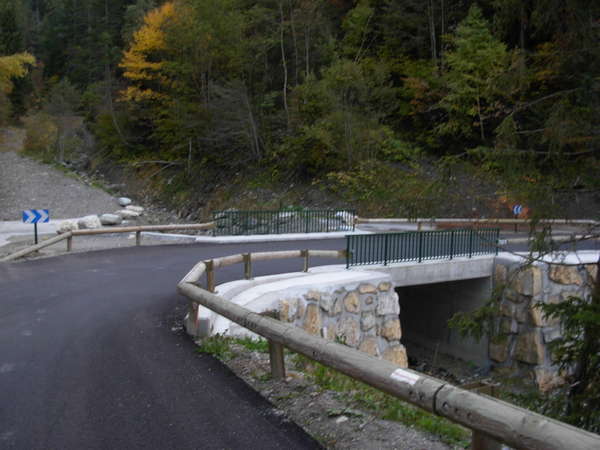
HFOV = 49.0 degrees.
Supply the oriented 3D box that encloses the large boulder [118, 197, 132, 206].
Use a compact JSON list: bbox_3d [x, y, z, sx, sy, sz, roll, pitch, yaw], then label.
[{"bbox_3d":[-11.640,-1.570,44.000,0.900,0.600,0.800,0,2,0],"label":"large boulder"}]

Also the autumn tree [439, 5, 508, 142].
[{"bbox_3d":[13.433,-11.730,51.000,5.300,10.700,5.200,0,2,0],"label":"autumn tree"}]

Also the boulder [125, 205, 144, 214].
[{"bbox_3d":[-10.427,-0.992,41.500,1.220,0.560,1.000,0,2,0],"label":"boulder"}]

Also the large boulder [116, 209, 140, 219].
[{"bbox_3d":[-10.329,-0.675,39.500,1.500,0.580,1.100,0,2,0],"label":"large boulder"}]

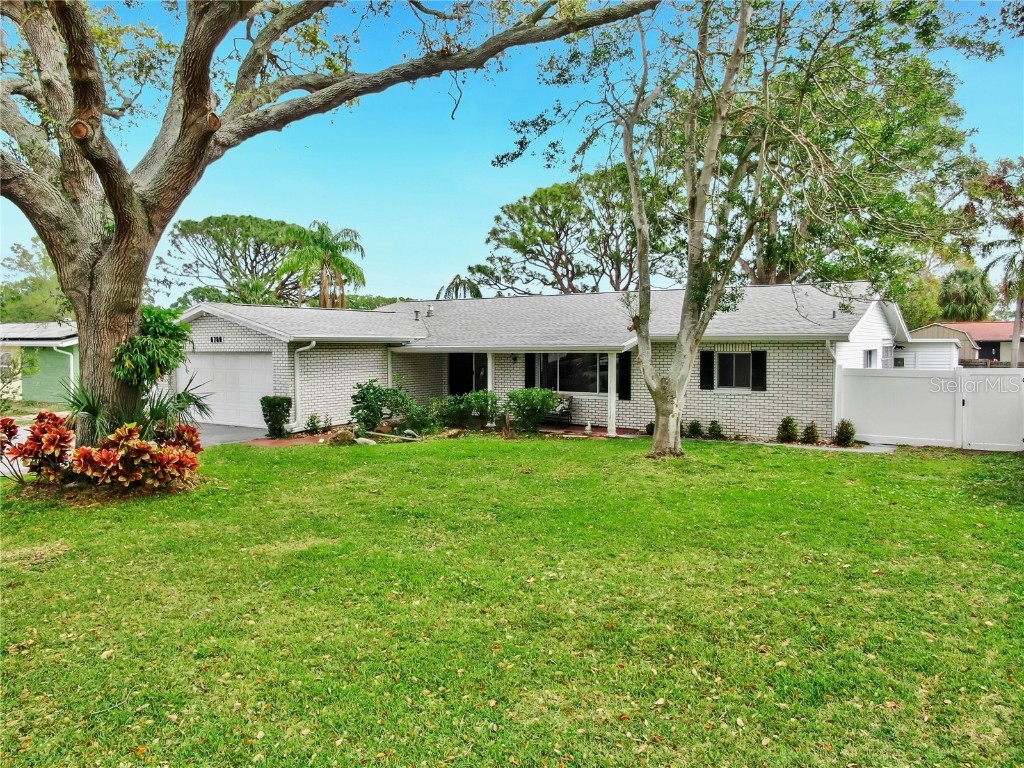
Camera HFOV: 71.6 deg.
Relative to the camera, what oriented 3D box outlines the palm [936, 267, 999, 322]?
[{"bbox_3d":[29.383,-3.911,45.865,3.890,7.300,3.890,0,3,0],"label":"palm"}]

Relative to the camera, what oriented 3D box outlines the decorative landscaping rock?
[{"bbox_3d":[-4.108,1.264,17.231,0.660,0.380,0.500,0,3,0],"label":"decorative landscaping rock"}]

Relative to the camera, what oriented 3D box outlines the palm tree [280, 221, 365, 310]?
[{"bbox_3d":[-9.741,-3.988,36.835,4.590,8.890,4.590,0,3,0],"label":"palm tree"}]

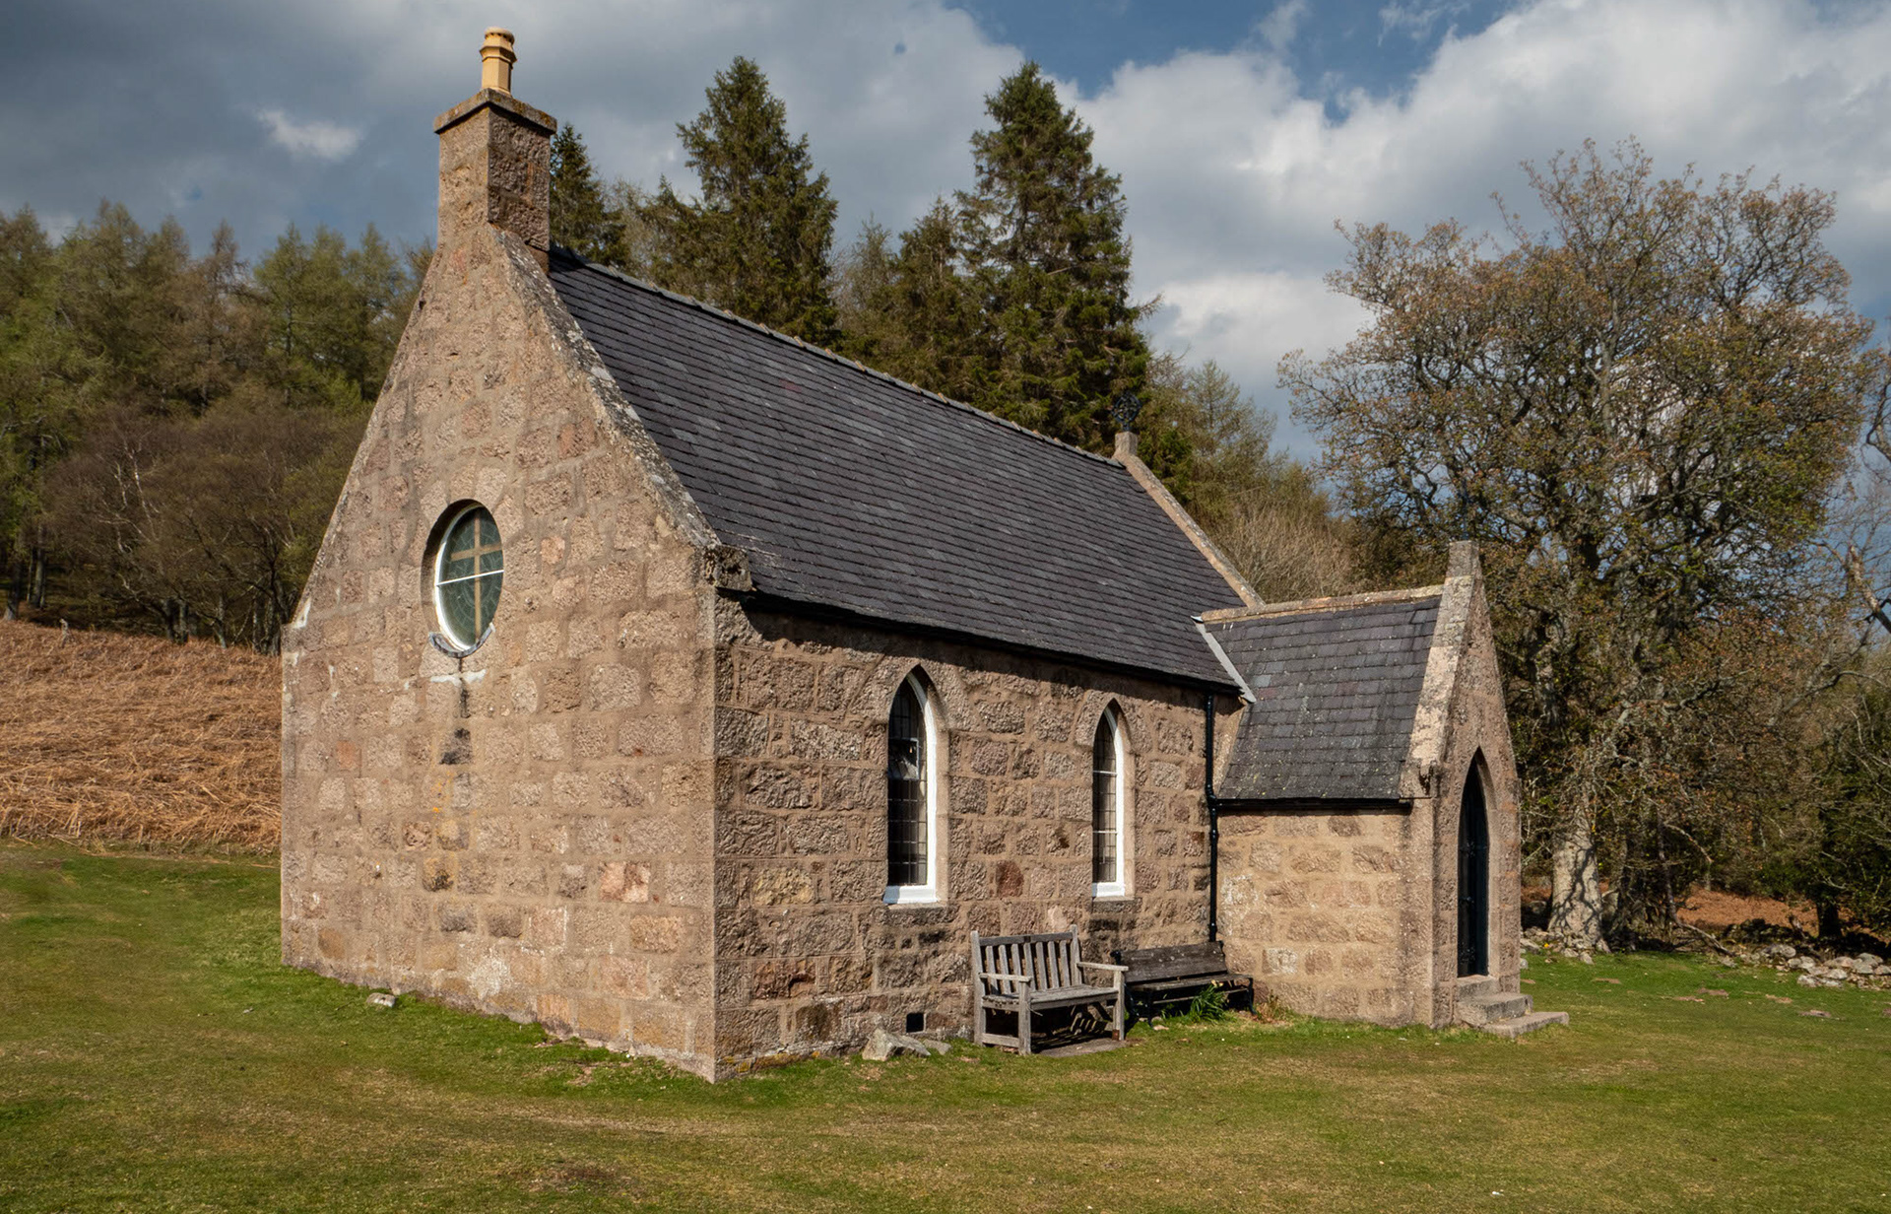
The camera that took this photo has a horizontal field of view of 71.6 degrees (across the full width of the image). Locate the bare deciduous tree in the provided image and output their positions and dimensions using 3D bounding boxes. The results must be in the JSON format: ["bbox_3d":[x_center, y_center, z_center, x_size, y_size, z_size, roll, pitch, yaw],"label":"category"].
[{"bbox_3d":[12.211,-0.737,25.000,10.500,15.000,9.500,0,-7,0],"label":"bare deciduous tree"}]

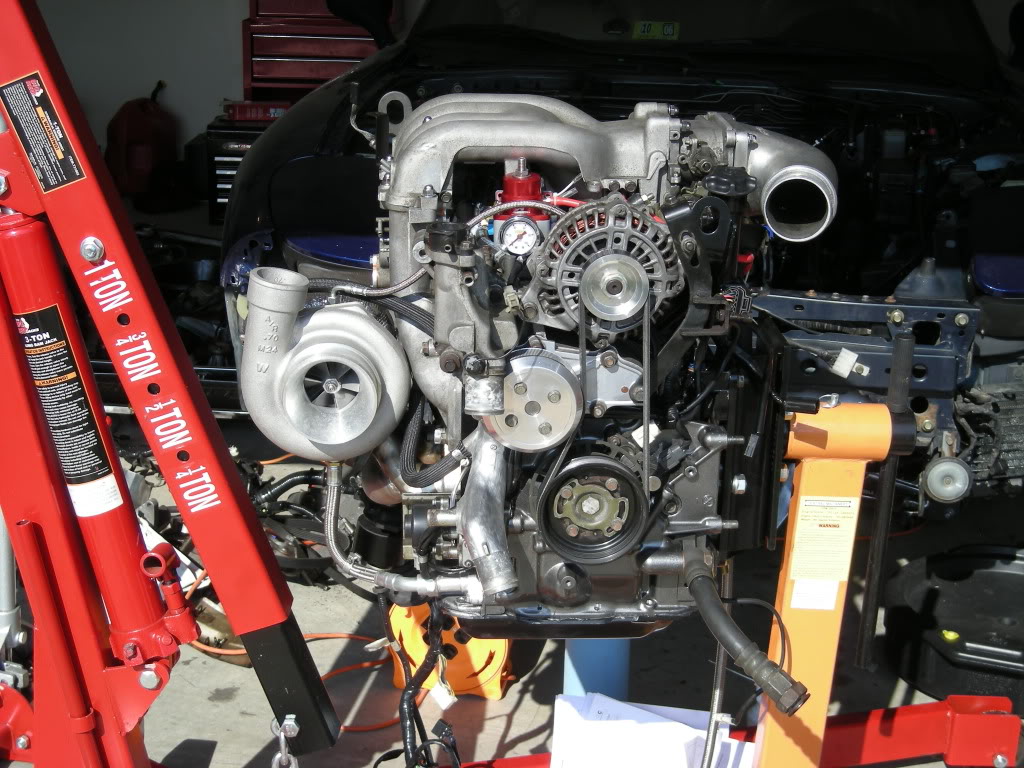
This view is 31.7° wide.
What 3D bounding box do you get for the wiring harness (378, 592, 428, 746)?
[{"bbox_3d":[-0.124,0.327,2.070,0.056,0.170,0.050,0,12,0],"label":"wiring harness"}]

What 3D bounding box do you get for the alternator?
[{"bbox_3d":[0.101,-0.127,1.990,0.165,0.145,0.165,0,14,1],"label":"alternator"}]

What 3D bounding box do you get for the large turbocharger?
[{"bbox_3d":[-0.201,-0.031,1.975,0.178,0.195,0.220,-1,14,-5],"label":"large turbocharger"}]

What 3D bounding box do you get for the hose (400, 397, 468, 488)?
[{"bbox_3d":[-0.086,0.065,2.010,0.075,0.098,0.055,0,12,0],"label":"hose"}]

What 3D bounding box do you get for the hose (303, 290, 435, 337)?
[{"bbox_3d":[-0.162,-0.079,2.030,0.146,0.050,0.065,0,12,0],"label":"hose"}]

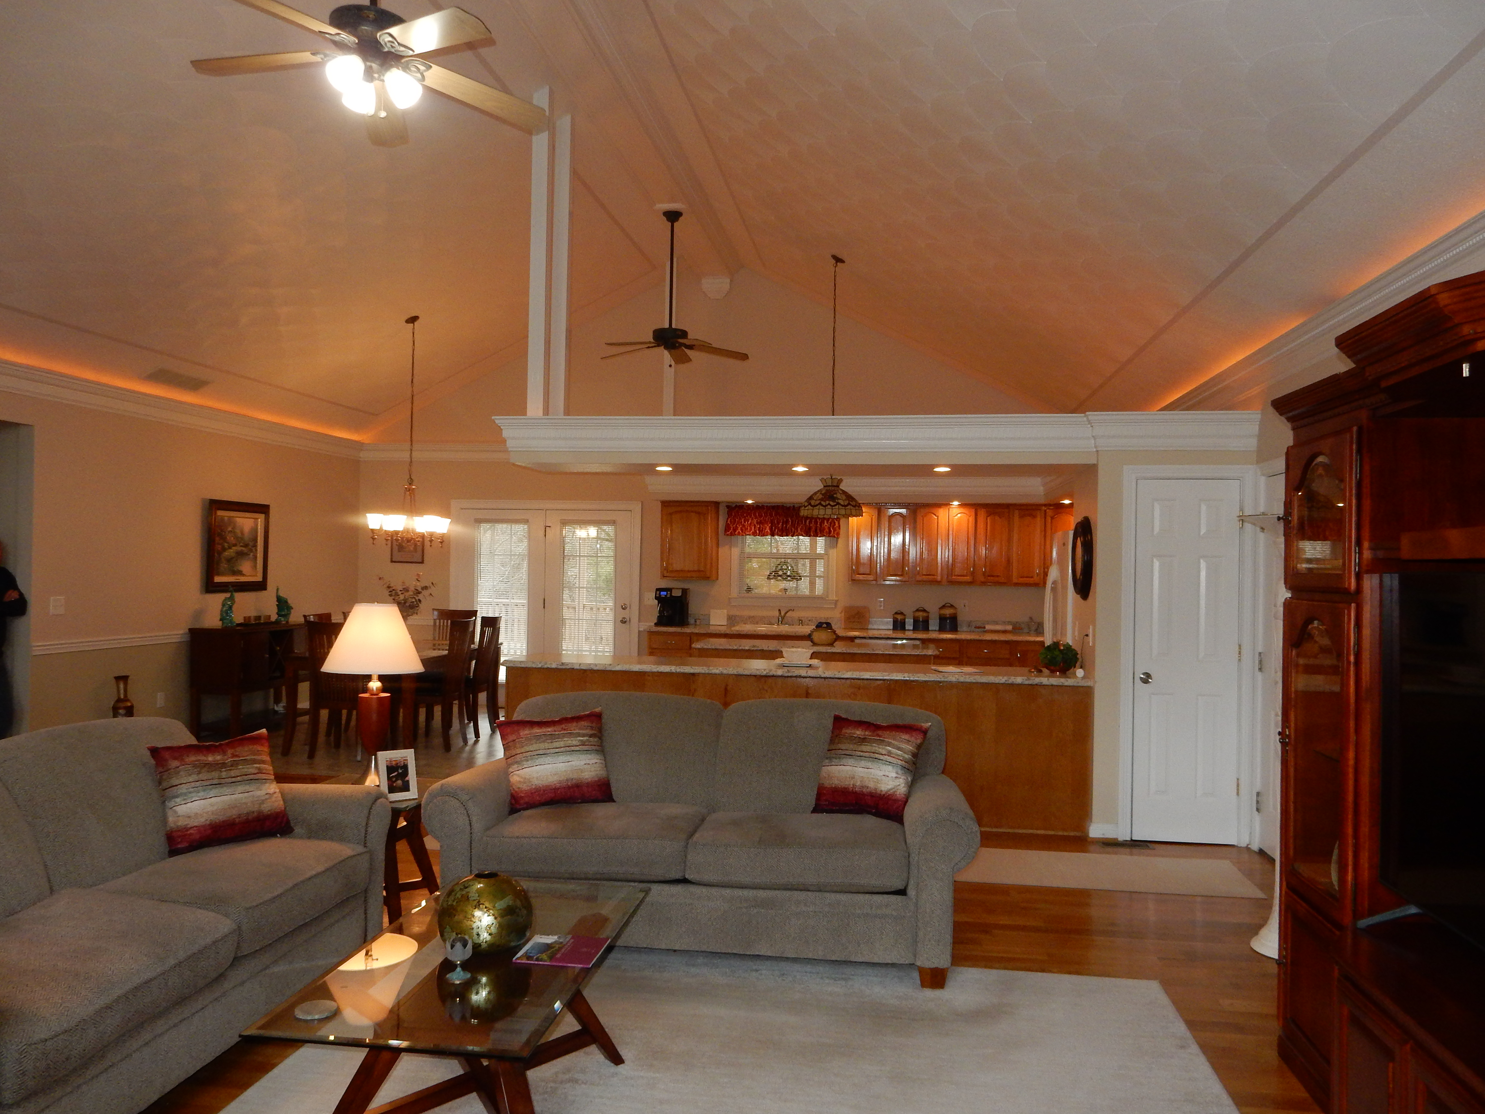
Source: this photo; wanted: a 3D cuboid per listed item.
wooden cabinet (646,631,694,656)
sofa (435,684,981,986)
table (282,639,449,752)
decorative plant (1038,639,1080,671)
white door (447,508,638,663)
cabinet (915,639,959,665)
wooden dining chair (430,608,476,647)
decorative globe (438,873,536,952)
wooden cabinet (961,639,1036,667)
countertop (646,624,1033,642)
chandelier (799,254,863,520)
[{"bbox_3d":[-0.622,1.156,10.340,0.483,0.880,0.610,1,0,8],"label":"wooden cabinet"},{"bbox_3d":[-0.129,1.099,4.479,2.130,0.940,0.920,1,0,9],"label":"sofa"},{"bbox_3d":[-2.877,1.171,9.155,1.100,0.768,1.880,1,0,8],"label":"table"},{"bbox_3d":[1.853,0.582,6.273,0.230,0.180,0.230,1,0,8],"label":"decorative plant"},{"bbox_3d":[-2.070,0.505,11.062,2.034,2.109,0.120,1,0,8],"label":"white door"},{"bbox_3d":[1.840,1.198,10.098,0.391,0.880,0.620,1,0,9],"label":"cabinet"},{"bbox_3d":[-2.776,1.037,10.025,0.480,1.050,0.550,1,0,8],"label":"wooden dining chair"},{"bbox_3d":[-0.690,0.960,2.893,0.250,0.205,0.250,1,0,8],"label":"decorative globe"},{"bbox_3d":[2.381,1.186,10.110,0.674,0.880,0.600,1,0,8],"label":"wooden cabinet"},{"bbox_3d":[1.014,0.728,10.211,3.800,0.045,0.650,1,0,9],"label":"countertop"},{"bbox_3d":[0.712,-1.335,8.420,0.491,2.061,0.491,1,0,8],"label":"chandelier"}]

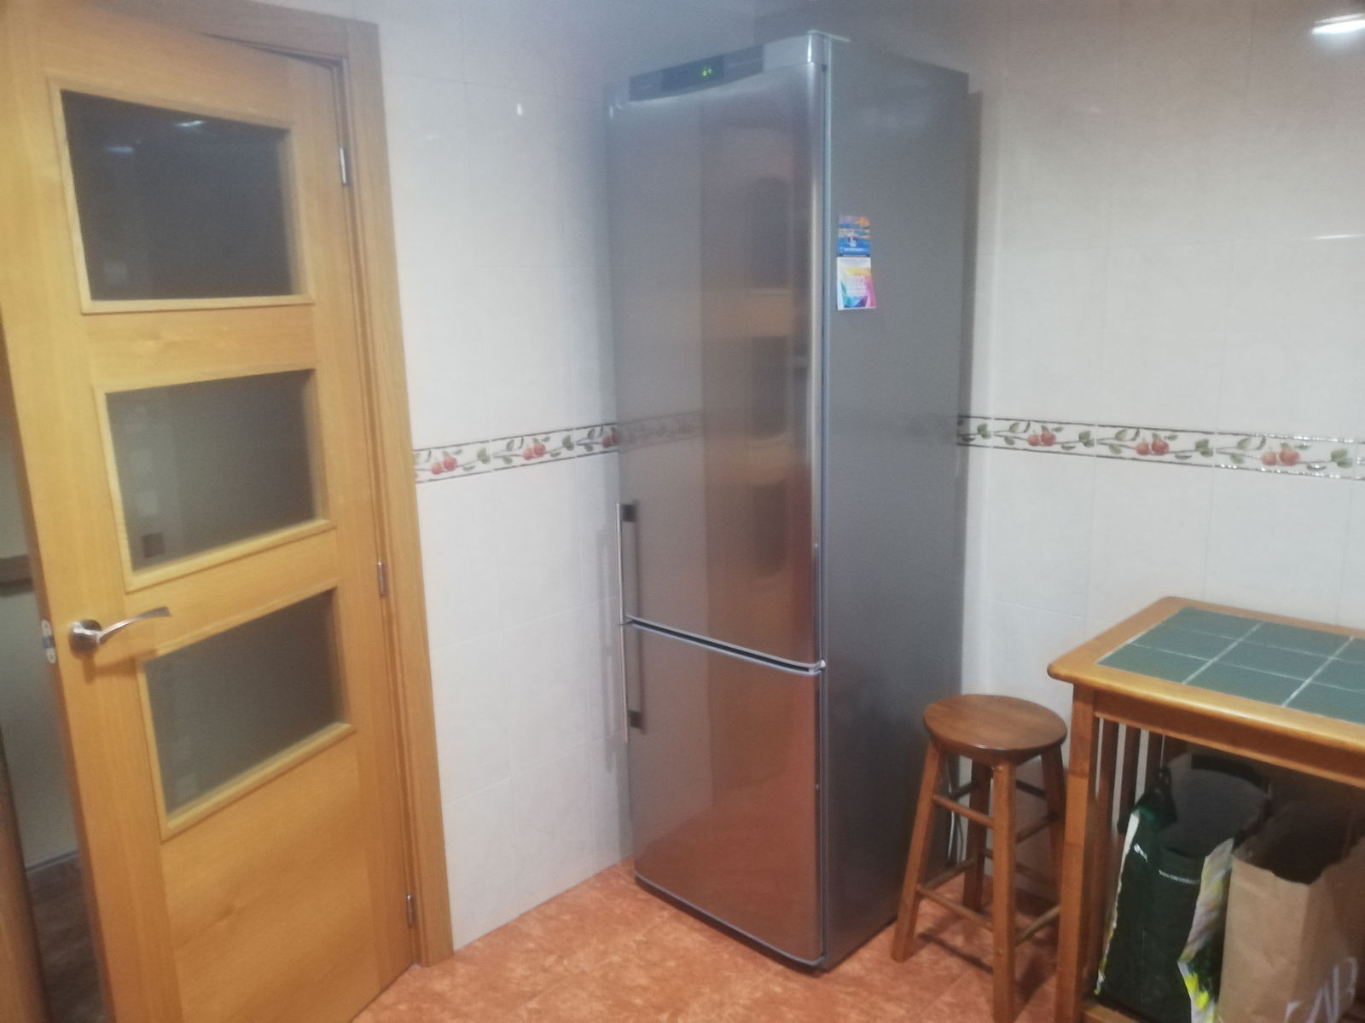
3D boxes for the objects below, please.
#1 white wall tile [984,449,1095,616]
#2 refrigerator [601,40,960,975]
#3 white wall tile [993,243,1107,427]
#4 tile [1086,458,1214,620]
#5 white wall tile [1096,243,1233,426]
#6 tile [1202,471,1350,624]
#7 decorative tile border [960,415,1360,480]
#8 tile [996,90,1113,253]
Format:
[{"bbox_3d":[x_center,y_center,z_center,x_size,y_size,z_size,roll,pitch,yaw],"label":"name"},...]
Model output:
[{"bbox_3d":[0.862,0.046,2.465,0.012,0.386,0.253,-13,16,-43],"label":"white wall tile"},{"bbox_3d":[0.250,0.003,2.514,0.597,2.005,0.611,9,16,42],"label":"refrigerator"},{"bbox_3d":[0.849,-0.401,2.372,0.012,0.386,0.253,-13,16,-43],"label":"white wall tile"},{"bbox_3d":[1.038,0.078,2.287,0.012,0.386,0.253,-13,16,-43],"label":"tile"},{"bbox_3d":[1.026,-0.369,2.194,0.012,0.386,0.253,-13,16,-43],"label":"white wall tile"},{"bbox_3d":[1.214,0.111,2.108,0.012,0.386,0.253,-13,16,-43],"label":"tile"},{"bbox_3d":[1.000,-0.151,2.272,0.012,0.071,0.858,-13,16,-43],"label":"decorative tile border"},{"bbox_3d":[0.839,-0.779,2.294,0.012,0.386,0.253,-13,16,-43],"label":"tile"}]

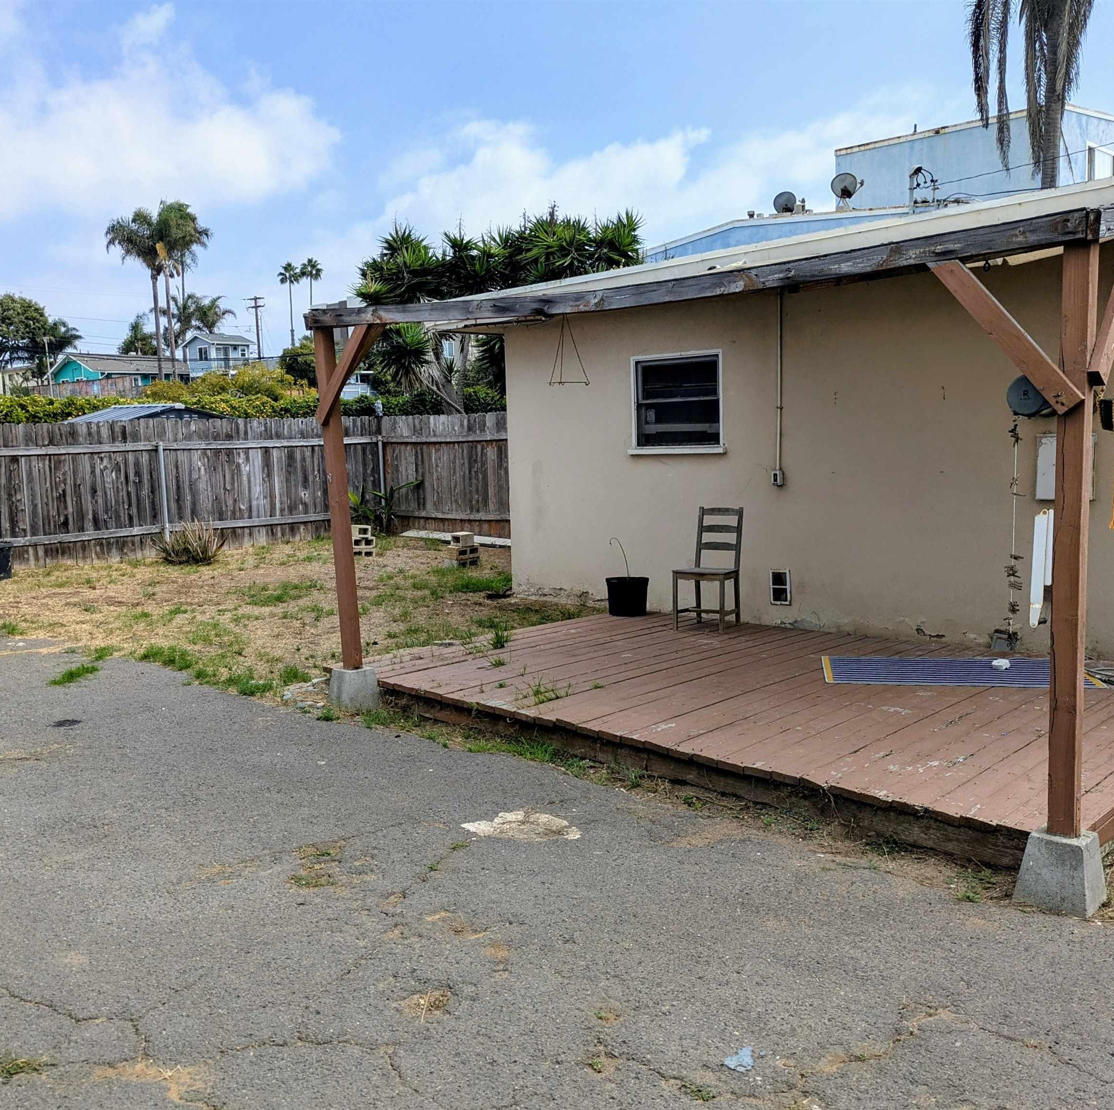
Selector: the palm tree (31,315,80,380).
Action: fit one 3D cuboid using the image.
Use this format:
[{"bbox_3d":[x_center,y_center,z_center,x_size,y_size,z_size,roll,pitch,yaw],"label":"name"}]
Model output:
[{"bbox_3d":[-41.171,-16.512,88.329,4.400,6.230,4.400,-4,6,-24],"label":"palm tree"}]

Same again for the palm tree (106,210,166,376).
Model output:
[{"bbox_3d":[-27.214,-16.719,70.635,4.800,12.220,4.800,-4,6,-20],"label":"palm tree"}]

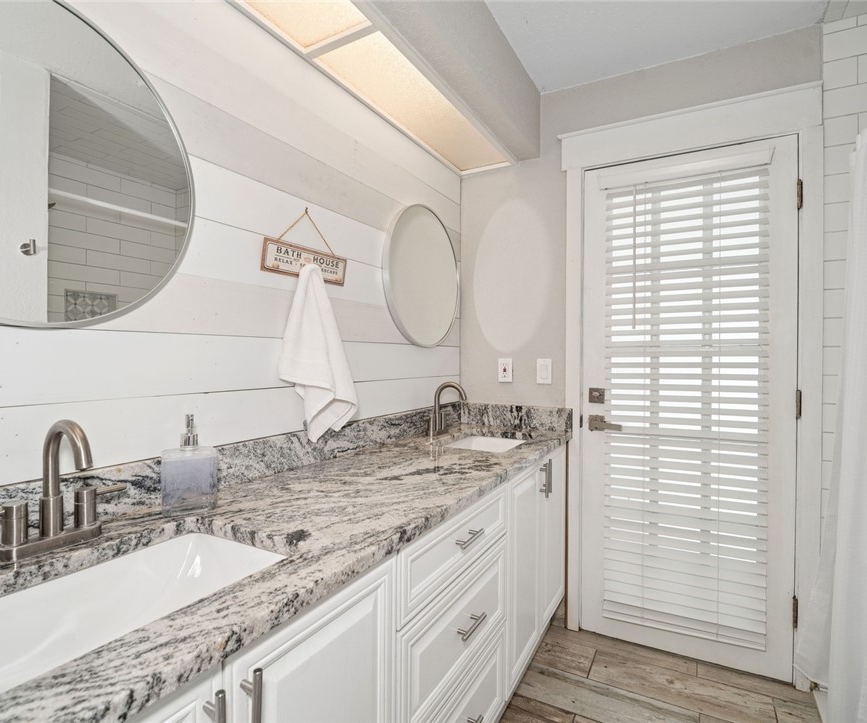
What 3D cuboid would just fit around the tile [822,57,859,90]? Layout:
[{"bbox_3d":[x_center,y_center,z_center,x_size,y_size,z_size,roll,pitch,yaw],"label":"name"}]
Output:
[{"bbox_3d":[1.463,-1.033,1.625,0.095,0.100,0.012,0,0,26],"label":"tile"}]

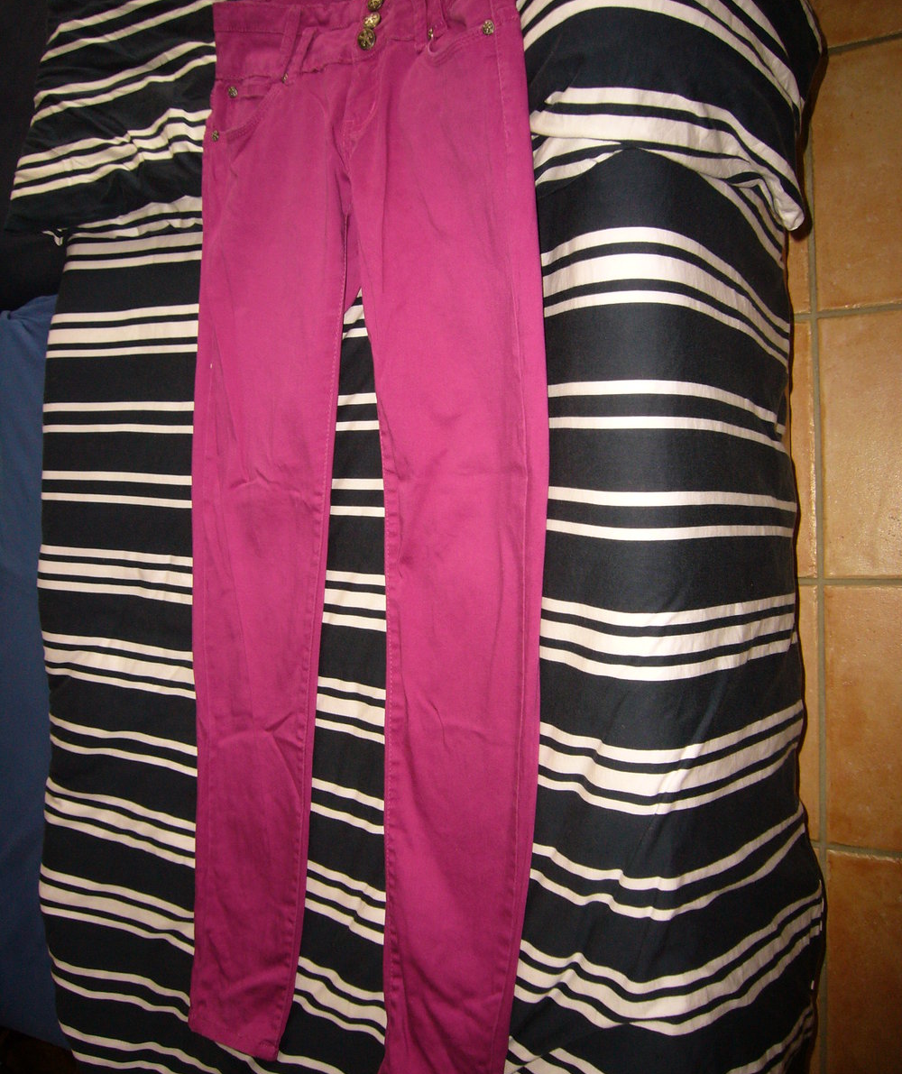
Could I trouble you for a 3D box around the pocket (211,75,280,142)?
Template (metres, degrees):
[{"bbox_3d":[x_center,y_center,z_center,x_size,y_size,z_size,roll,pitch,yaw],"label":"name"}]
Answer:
[{"bbox_3d":[-0.194,-0.403,0.917,0.071,0.025,0.049,5,101,34],"label":"pocket"}]

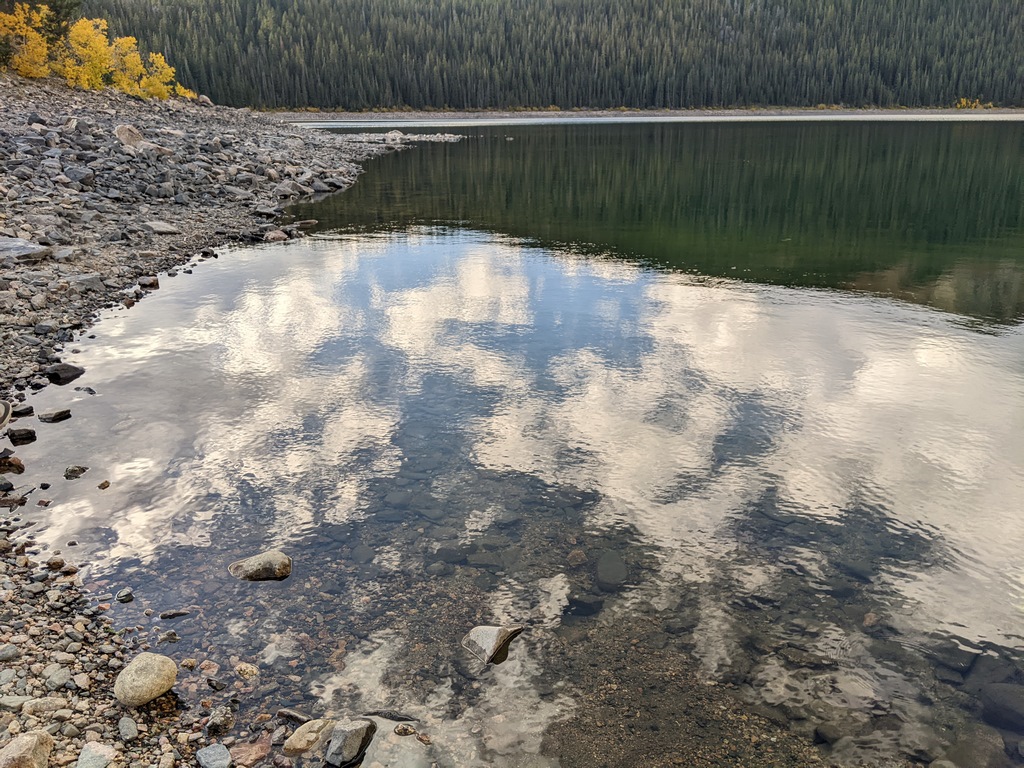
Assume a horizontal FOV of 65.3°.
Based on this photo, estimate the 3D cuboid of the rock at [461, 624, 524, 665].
[{"bbox_3d":[-0.066,0.801,2.436,0.200,0.110,0.160,0,19,0],"label":"rock"}]

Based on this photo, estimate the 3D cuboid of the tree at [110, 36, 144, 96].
[{"bbox_3d":[-19.698,-16.317,40.917,1.750,3.100,1.750,0,19,0],"label":"tree"}]

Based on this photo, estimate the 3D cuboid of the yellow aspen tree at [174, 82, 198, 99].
[{"bbox_3d":[-18.365,-16.560,45.064,1.300,0.850,1.100,0,19,0],"label":"yellow aspen tree"}]

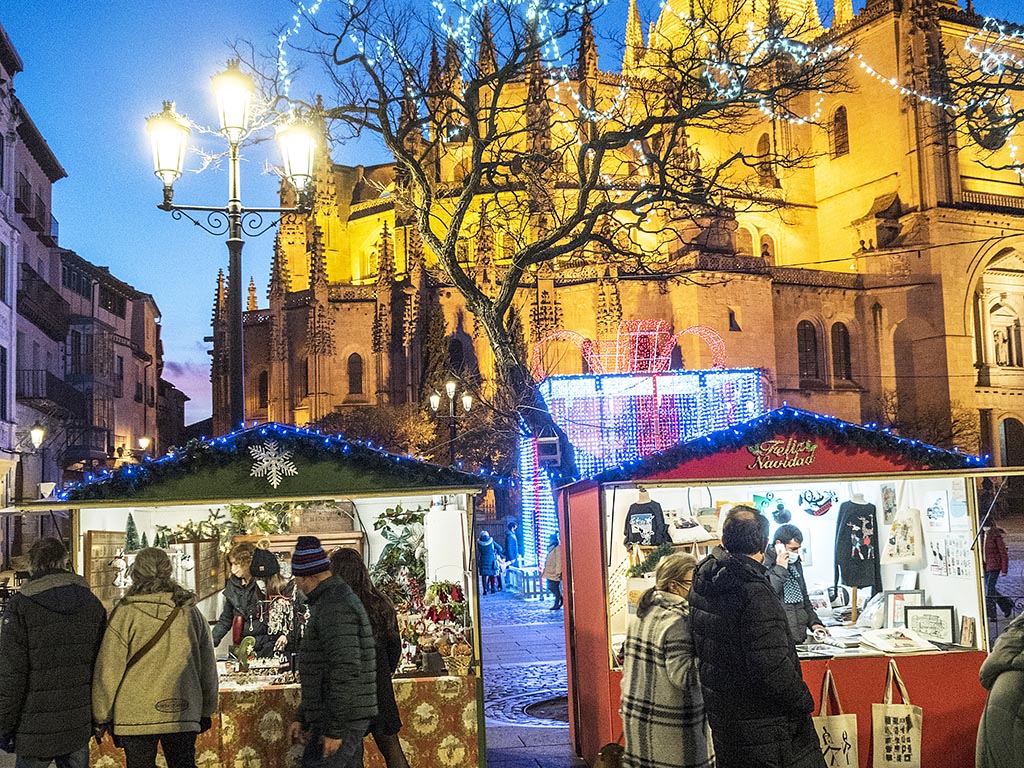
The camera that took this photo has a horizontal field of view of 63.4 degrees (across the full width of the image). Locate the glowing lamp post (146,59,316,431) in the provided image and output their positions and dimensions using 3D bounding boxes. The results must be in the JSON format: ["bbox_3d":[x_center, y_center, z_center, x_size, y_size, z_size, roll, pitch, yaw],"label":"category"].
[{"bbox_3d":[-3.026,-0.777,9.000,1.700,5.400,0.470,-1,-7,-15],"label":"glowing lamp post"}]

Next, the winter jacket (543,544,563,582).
[{"bbox_3d":[0.893,3.750,17.400,0.420,0.760,0.520,-7,-8,31],"label":"winter jacket"}]

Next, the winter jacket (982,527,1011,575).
[{"bbox_3d":[7.822,2.694,13.400,0.330,0.720,0.460,2,-8,-30],"label":"winter jacket"}]

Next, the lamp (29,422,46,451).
[{"bbox_3d":[-15.467,1.695,27.000,0.470,0.880,0.470,2,-8,-30],"label":"lamp"}]

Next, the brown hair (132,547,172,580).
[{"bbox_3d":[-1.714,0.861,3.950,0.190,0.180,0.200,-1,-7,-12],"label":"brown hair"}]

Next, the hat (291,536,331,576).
[{"bbox_3d":[-1.019,0.875,4.200,0.210,0.190,0.190,-18,-13,39],"label":"hat"}]

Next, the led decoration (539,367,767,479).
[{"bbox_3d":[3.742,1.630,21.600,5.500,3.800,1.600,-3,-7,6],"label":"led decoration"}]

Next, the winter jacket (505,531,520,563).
[{"bbox_3d":[0.012,4.019,20.300,0.360,0.820,0.500,-3,-7,6],"label":"winter jacket"}]

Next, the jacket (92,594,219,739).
[{"bbox_3d":[-1.709,1.344,3.970,0.570,0.660,0.340,-1,-7,-12],"label":"jacket"}]

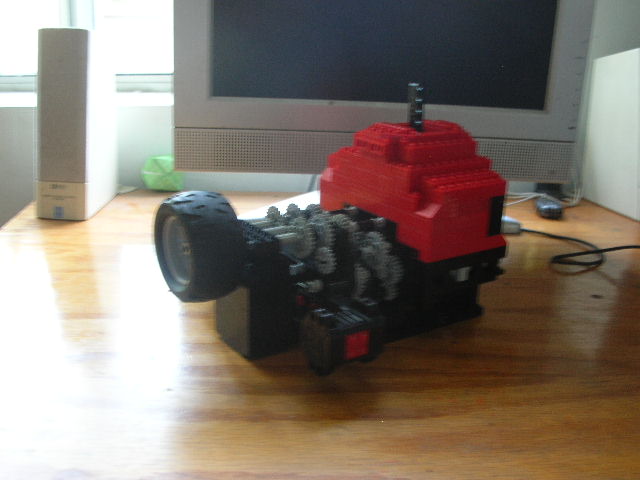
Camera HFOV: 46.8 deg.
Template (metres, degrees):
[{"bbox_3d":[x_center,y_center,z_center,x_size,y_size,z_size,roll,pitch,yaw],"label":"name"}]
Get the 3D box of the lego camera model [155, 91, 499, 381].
[{"bbox_3d":[0.006,-0.025,0.525,0.239,0.167,0.161,-10,21,-31],"label":"lego camera model"}]

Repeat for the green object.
[{"bbox_3d":[-0.192,-0.084,0.909,0.044,0.041,0.044,-7,19,-24],"label":"green object"}]

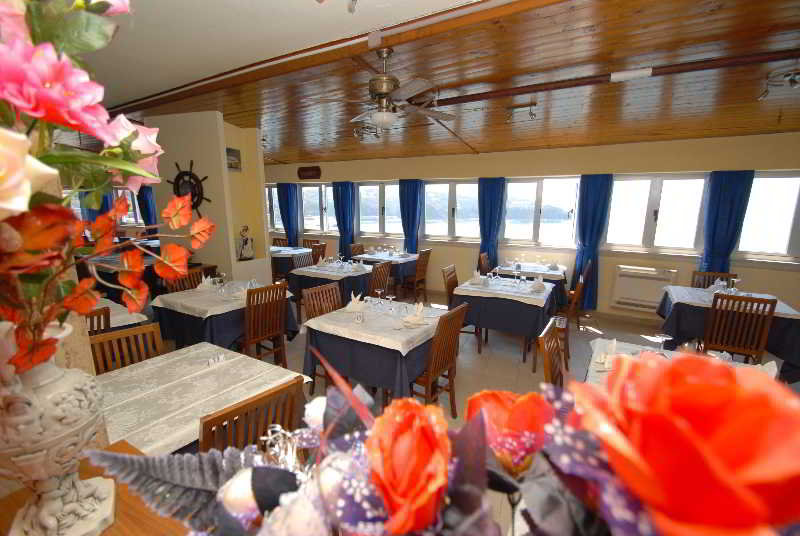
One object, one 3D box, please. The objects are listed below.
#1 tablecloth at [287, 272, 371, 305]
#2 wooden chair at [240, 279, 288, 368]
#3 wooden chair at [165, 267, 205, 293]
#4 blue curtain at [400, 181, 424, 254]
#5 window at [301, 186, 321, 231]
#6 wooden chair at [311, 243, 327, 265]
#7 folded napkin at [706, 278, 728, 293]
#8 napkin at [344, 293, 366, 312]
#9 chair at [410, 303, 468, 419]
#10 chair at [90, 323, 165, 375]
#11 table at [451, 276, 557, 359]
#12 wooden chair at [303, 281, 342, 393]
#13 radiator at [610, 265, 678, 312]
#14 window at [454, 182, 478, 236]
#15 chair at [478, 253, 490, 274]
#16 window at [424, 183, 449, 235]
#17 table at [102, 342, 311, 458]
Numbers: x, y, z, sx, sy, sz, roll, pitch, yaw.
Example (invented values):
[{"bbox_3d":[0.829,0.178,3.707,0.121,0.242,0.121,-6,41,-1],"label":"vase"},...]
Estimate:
[{"bbox_3d":[-0.966,0.243,5.030,0.928,0.464,0.976,6,11,29],"label":"tablecloth"},{"bbox_3d":[-1.368,0.600,3.096,0.536,0.952,0.400,6,11,29],"label":"wooden chair"},{"bbox_3d":[-2.095,0.511,3.541,0.536,0.952,0.400,6,11,29],"label":"wooden chair"},{"bbox_3d":[0.222,-0.679,6.887,0.576,2.200,0.160,7,12,29],"label":"blue curtain"},{"bbox_3d":[-2.287,-1.521,8.617,0.680,1.120,0.080,6,11,29],"label":"window"},{"bbox_3d":[-1.867,-0.041,7.127,0.500,0.975,0.430,7,12,33],"label":"wooden chair"},{"bbox_3d":[3.816,0.214,4.010,0.230,0.150,0.170,7,12,29],"label":"folded napkin"},{"bbox_3d":[-0.426,0.320,3.276,0.170,0.150,0.180,6,11,26],"label":"napkin"},{"bbox_3d":[0.199,0.772,2.678,0.500,0.975,0.430,8,12,35],"label":"chair"},{"bbox_3d":[-1.590,0.884,2.089,0.500,0.970,0.430,10,15,41],"label":"chair"},{"bbox_3d":[1.358,0.594,4.283,1.060,0.760,0.880,7,12,29],"label":"table"},{"bbox_3d":[-0.503,0.648,2.910,0.536,0.952,0.400,6,11,29],"label":"wooden chair"},{"bbox_3d":[3.937,0.344,5.417,0.830,0.720,0.200,6,11,26],"label":"radiator"},{"bbox_3d":[1.348,-1.141,6.613,0.600,1.072,0.080,6,11,29],"label":"window"},{"bbox_3d":[1.664,0.255,5.725,0.500,0.975,0.430,7,12,33],"label":"chair"},{"bbox_3d":[0.732,-1.144,6.625,0.579,1.076,0.070,7,12,29],"label":"window"},{"bbox_3d":[-1.238,1.014,1.855,0.960,0.745,0.960,7,12,31],"label":"table"}]

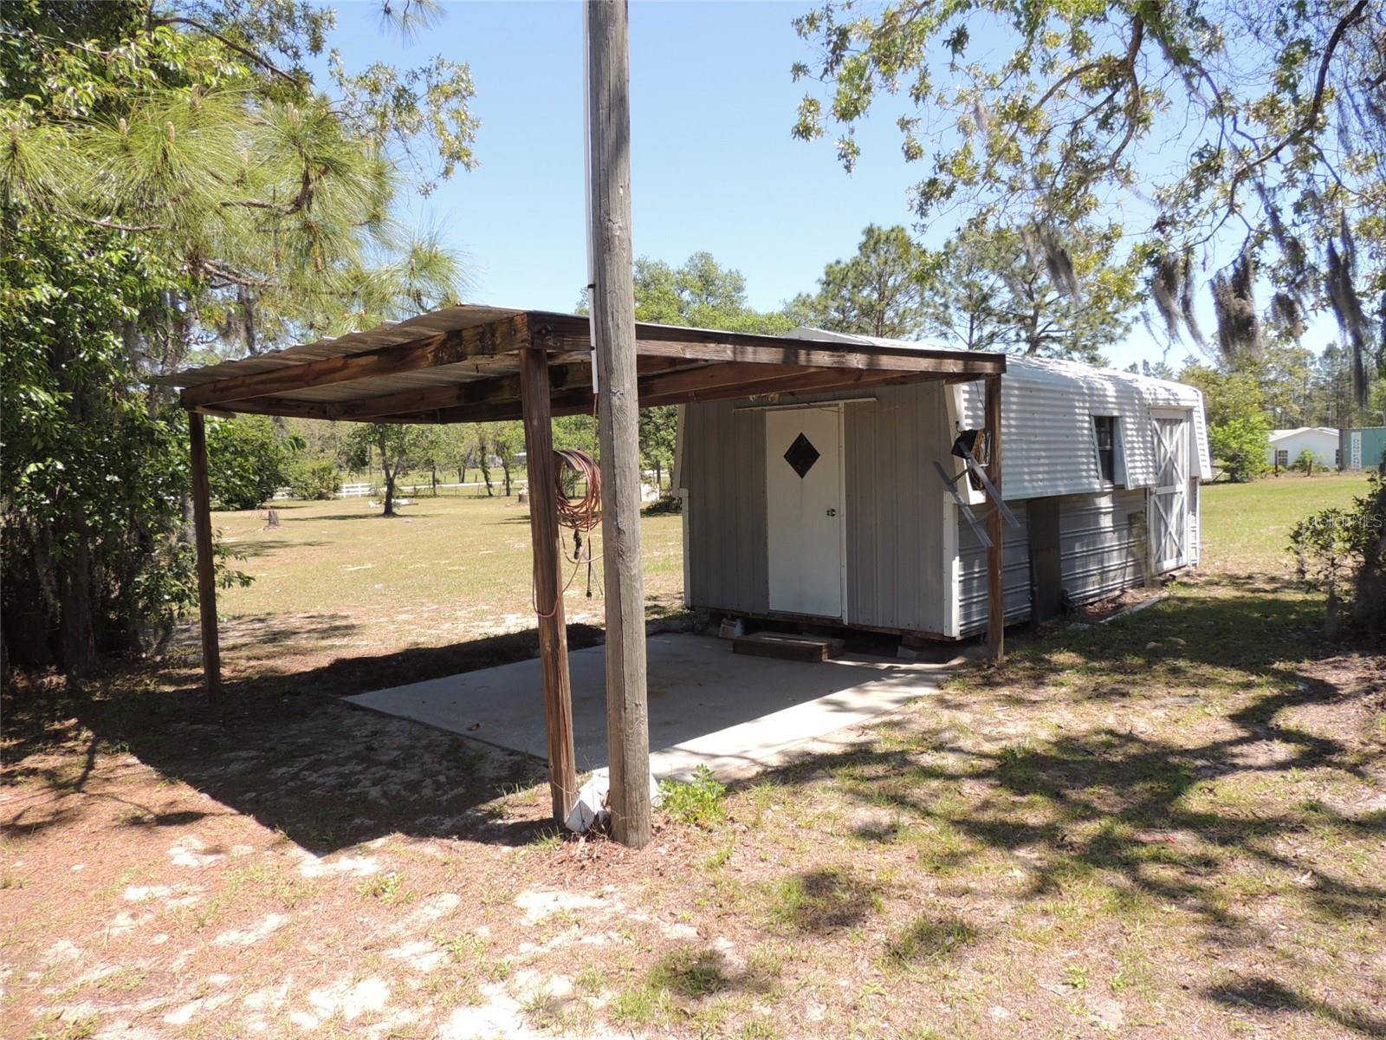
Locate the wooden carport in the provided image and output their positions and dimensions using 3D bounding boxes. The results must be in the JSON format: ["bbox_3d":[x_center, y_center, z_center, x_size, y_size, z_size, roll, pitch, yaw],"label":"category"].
[{"bbox_3d":[-0.689,0.014,7.236,4.120,2.420,4.960,2,5,41],"label":"wooden carport"}]

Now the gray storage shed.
[{"bbox_3d":[3.131,-0.557,10.950,3.328,2.750,6.271,3,5,44],"label":"gray storage shed"}]

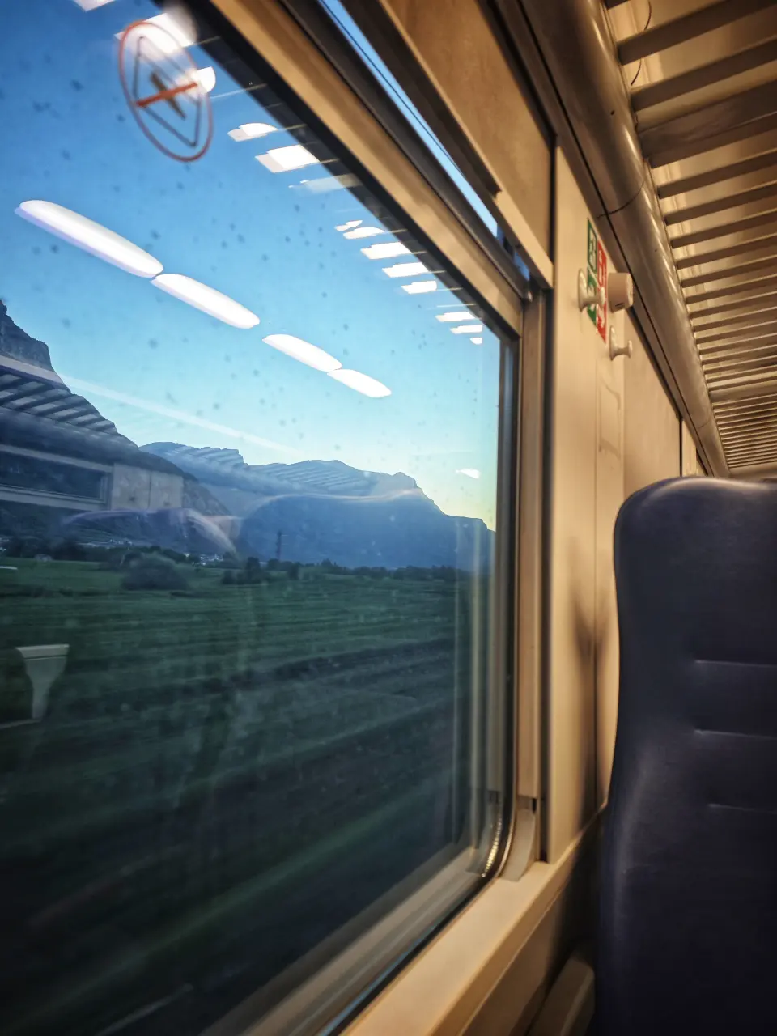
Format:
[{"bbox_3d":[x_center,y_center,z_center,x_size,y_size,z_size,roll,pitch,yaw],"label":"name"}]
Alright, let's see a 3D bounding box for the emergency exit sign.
[{"bbox_3d":[0.426,-0.478,1.403,0.008,0.191,0.178,-1,-7,29],"label":"emergency exit sign"}]

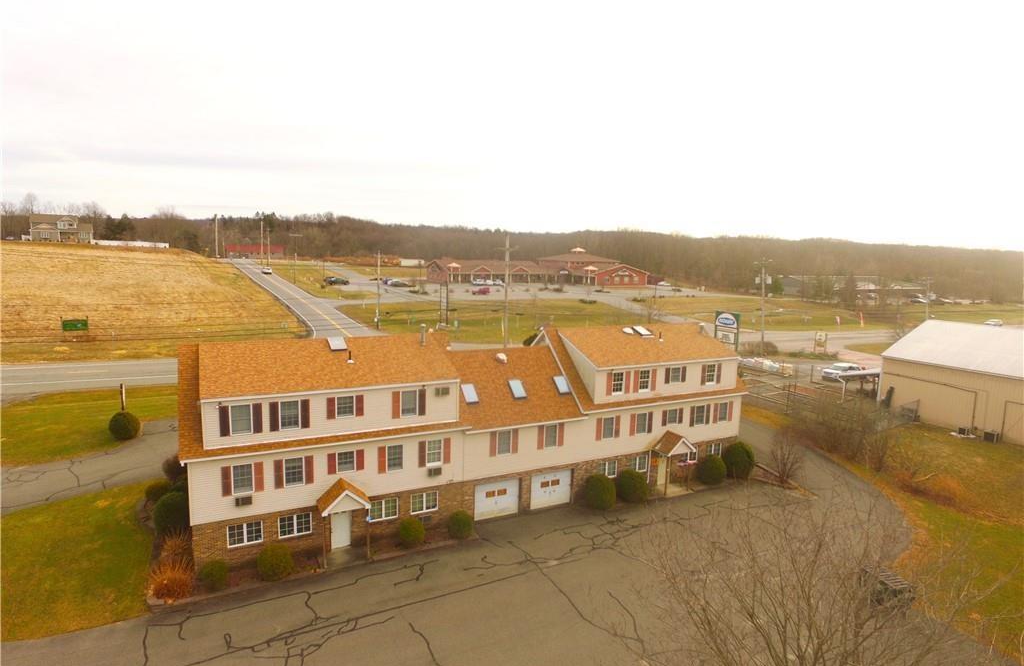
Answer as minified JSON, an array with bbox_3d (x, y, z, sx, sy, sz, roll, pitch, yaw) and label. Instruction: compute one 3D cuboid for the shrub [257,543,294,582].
[{"bbox_3d":[-11.042,10.724,27.676,1.630,1.540,1.630,-3,10,-26],"label":"shrub"}]

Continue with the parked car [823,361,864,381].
[{"bbox_3d":[38.239,4.375,67.965,5.100,1.820,1.950,-3,10,-26],"label":"parked car"}]

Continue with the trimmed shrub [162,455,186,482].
[{"bbox_3d":[-20.627,8.286,36.470,1.520,1.630,1.520,-3,10,-26],"label":"trimmed shrub"}]

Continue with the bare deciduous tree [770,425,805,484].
[{"bbox_3d":[18.897,8.339,40.611,2.180,4.010,2.180,-3,10,-26],"label":"bare deciduous tree"}]

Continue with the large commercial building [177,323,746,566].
[{"bbox_3d":[-1.053,5.010,38.590,35.400,10.250,11.800,-3,10,-26],"label":"large commercial building"}]

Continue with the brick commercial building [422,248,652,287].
[{"bbox_3d":[7.864,-24.281,208.448,77.000,12.600,36.000,-2,9,-24],"label":"brick commercial building"}]

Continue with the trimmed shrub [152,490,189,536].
[{"bbox_3d":[-17.441,9.376,30.652,2.020,2.360,2.020,-3,10,-26],"label":"trimmed shrub"}]

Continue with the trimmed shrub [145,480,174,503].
[{"bbox_3d":[-20.113,9.076,33.796,1.450,1.280,1.450,-3,10,-26],"label":"trimmed shrub"}]

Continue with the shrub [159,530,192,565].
[{"bbox_3d":[-15.958,10.272,28.157,1.400,1.840,1.400,-3,10,-26],"label":"shrub"}]

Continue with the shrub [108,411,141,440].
[{"bbox_3d":[-27.415,6.545,41.903,1.860,1.900,1.860,-3,10,-26],"label":"shrub"}]

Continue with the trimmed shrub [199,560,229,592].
[{"bbox_3d":[-13.464,10.935,26.721,1.190,1.260,1.190,-3,10,-26],"label":"trimmed shrub"}]

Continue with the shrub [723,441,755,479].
[{"bbox_3d":[15.947,8.934,41.502,2.210,2.560,2.210,-3,10,-26],"label":"shrub"}]

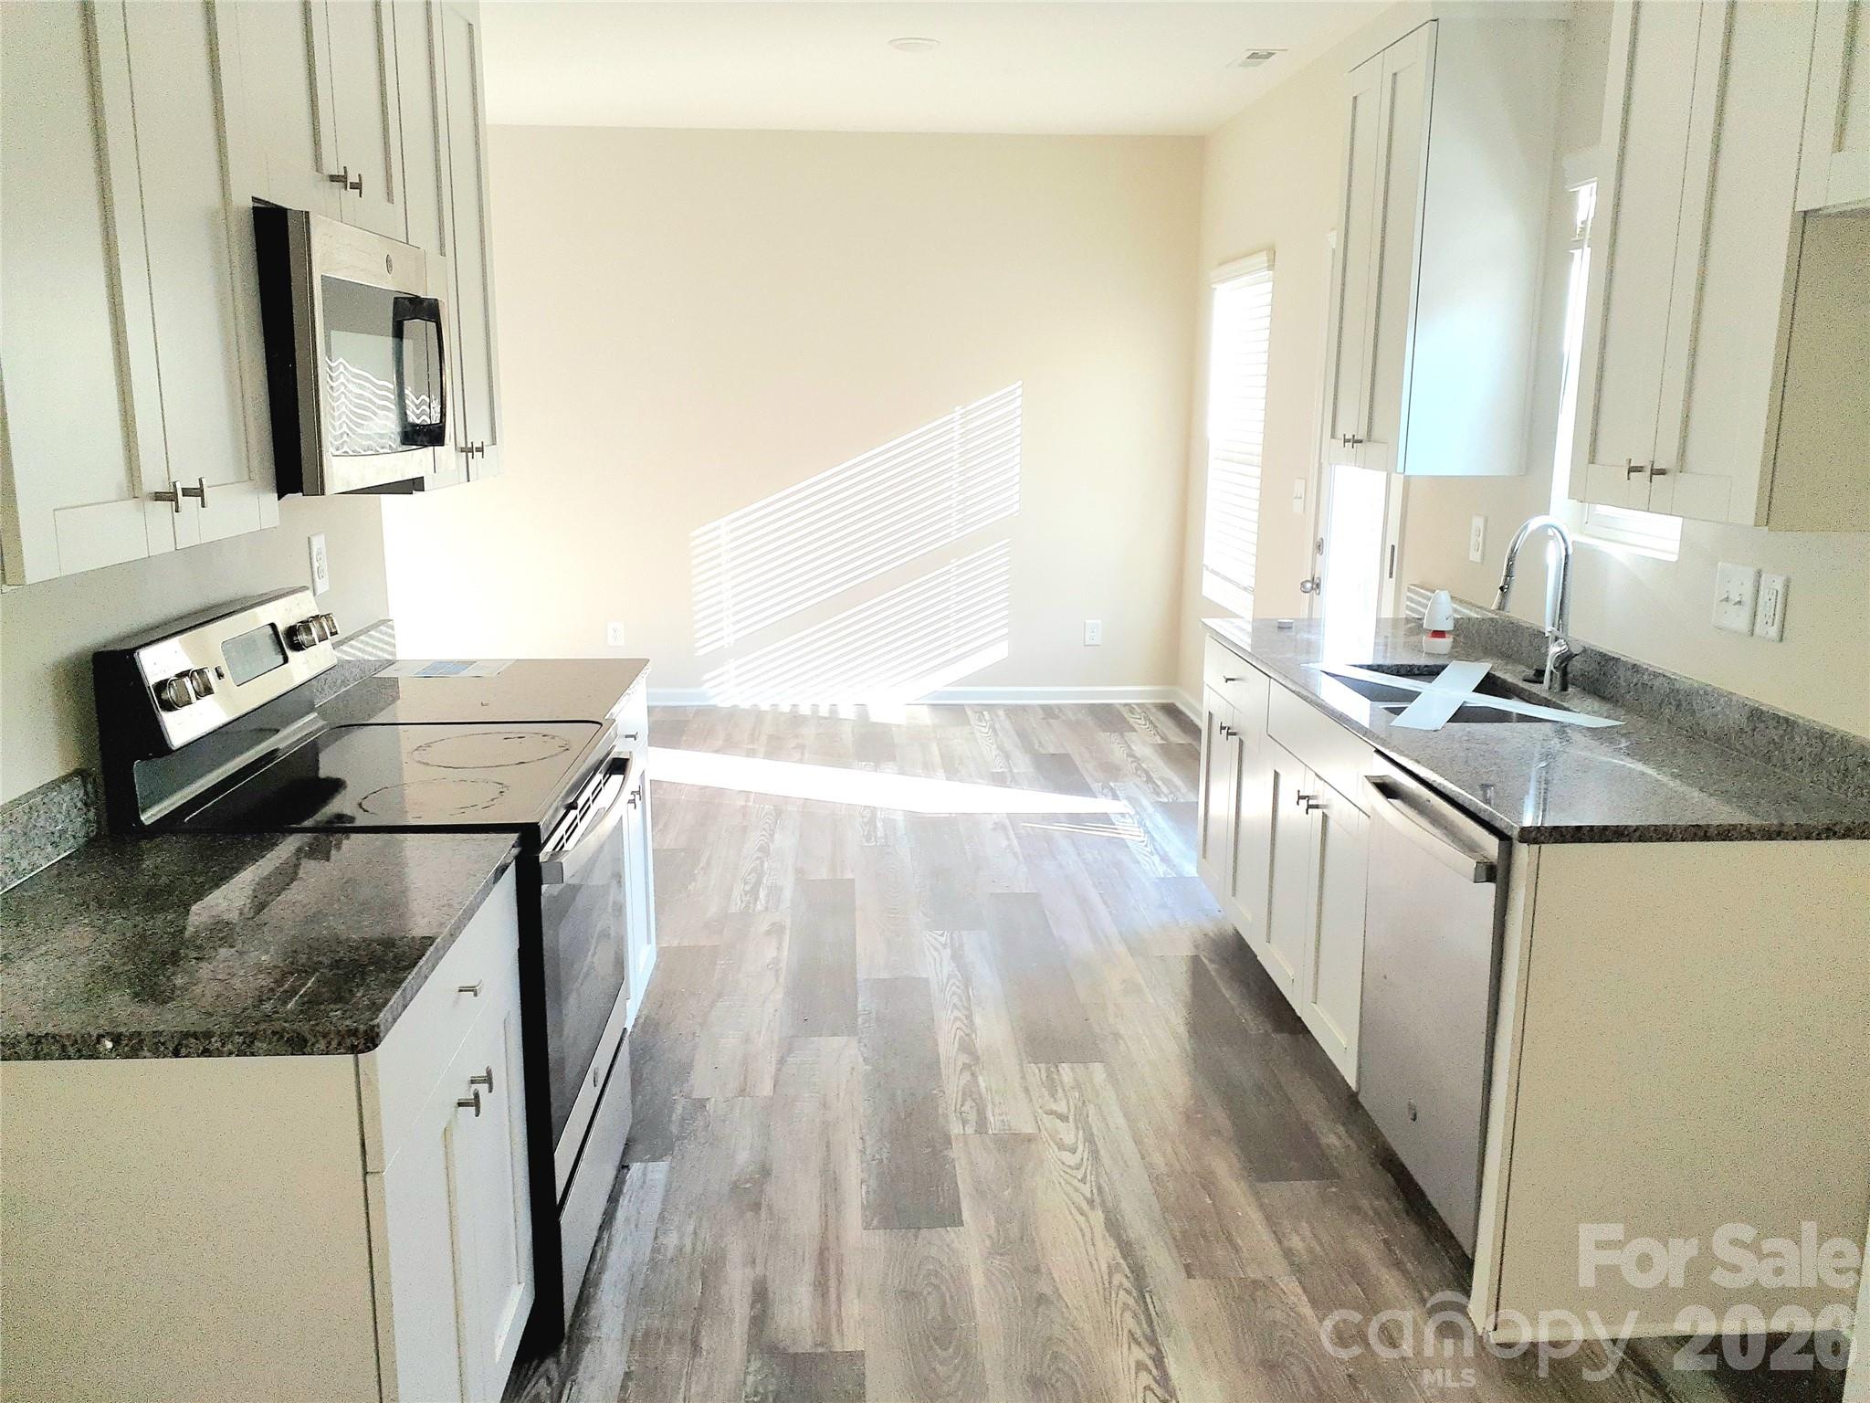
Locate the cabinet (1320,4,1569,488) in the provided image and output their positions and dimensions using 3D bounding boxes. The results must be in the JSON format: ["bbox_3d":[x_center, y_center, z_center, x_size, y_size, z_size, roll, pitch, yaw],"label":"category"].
[{"bbox_3d":[1.309,-1.149,3.837,0.324,1.055,0.605,0,12,-3],"label":"cabinet"}]

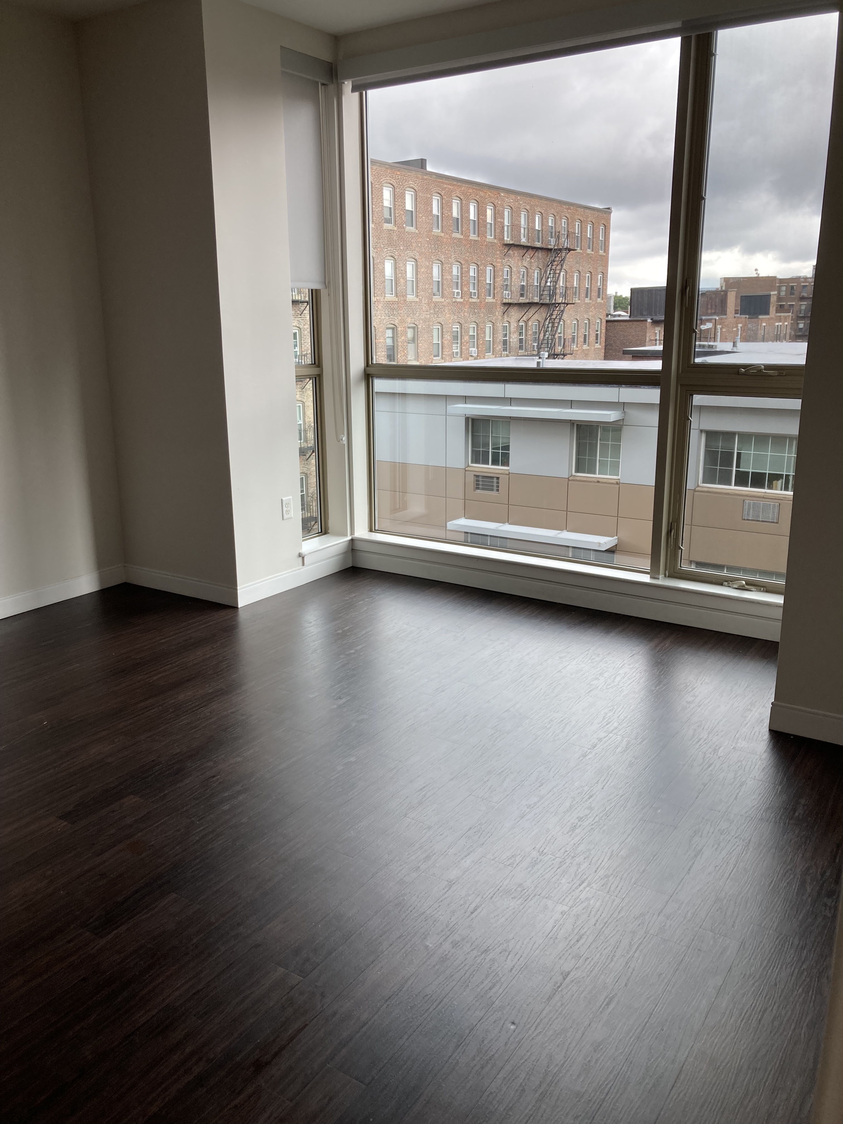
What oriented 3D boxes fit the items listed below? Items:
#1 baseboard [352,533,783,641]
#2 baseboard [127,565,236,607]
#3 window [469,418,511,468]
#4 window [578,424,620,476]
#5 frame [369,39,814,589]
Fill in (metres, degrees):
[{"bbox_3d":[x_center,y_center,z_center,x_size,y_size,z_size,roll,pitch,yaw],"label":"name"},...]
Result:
[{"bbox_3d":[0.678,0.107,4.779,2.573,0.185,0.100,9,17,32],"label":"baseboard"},{"bbox_3d":[-1.306,0.124,4.915,0.885,0.104,0.020,9,17,32],"label":"baseboard"},{"bbox_3d":[1.606,-2.785,21.351,1.094,1.163,0.100,9,17,33],"label":"window"},{"bbox_3d":[3.862,-2.424,19.871,1.075,1.169,0.100,9,17,33],"label":"window"},{"bbox_3d":[0.756,-1.193,4.520,2.541,2.433,0.110,9,17,32],"label":"frame"}]

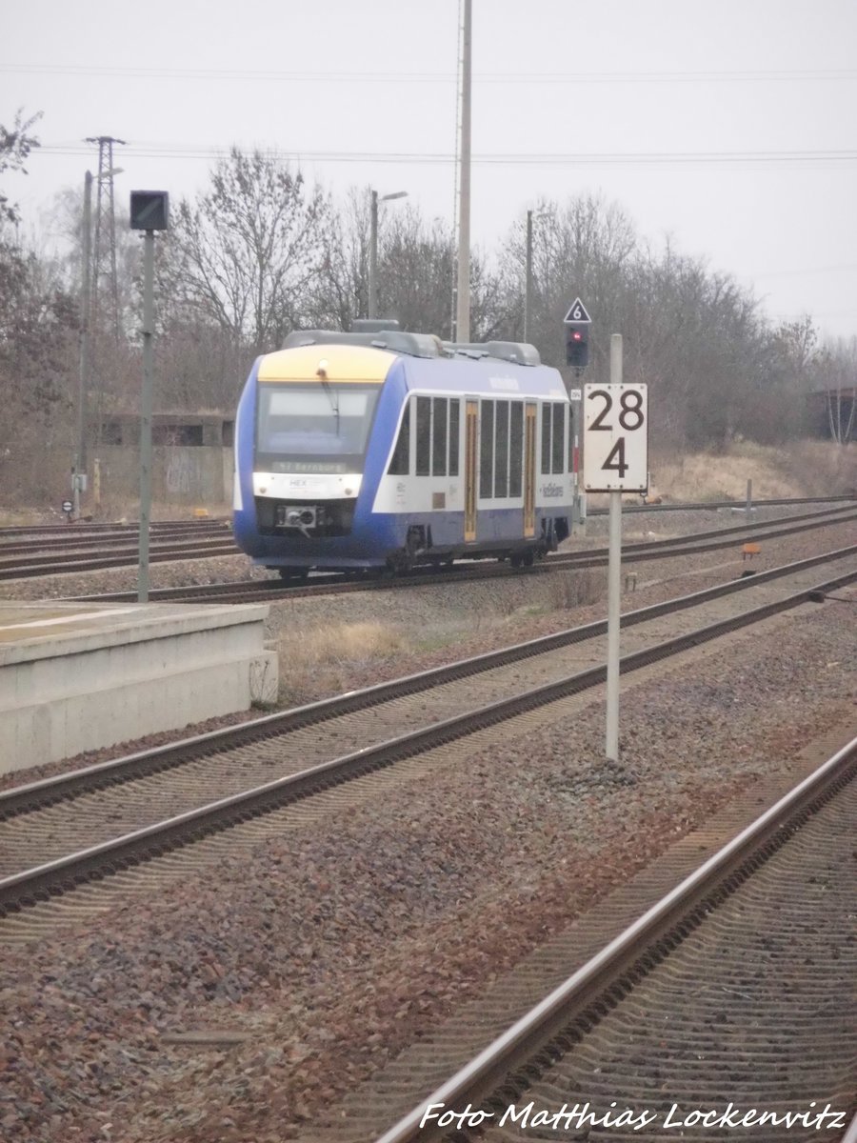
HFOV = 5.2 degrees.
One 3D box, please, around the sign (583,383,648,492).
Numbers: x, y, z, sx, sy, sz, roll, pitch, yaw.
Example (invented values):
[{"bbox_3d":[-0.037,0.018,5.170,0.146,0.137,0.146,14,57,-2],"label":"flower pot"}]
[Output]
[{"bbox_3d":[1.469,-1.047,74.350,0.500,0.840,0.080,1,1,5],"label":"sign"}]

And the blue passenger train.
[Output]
[{"bbox_3d":[-0.216,-2.151,164.314,2.750,4.270,27.260,1,1,8],"label":"blue passenger train"}]

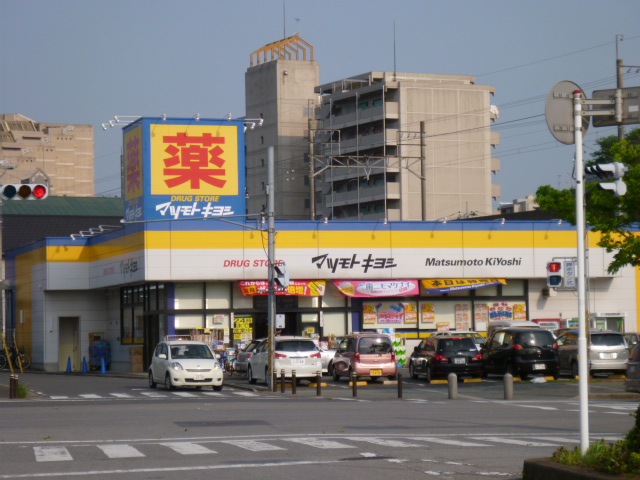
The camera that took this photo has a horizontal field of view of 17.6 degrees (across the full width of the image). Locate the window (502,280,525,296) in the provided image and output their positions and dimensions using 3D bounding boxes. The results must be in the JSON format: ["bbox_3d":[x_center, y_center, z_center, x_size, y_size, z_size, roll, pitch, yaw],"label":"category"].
[{"bbox_3d":[7.949,1.998,85.246,0.965,0.658,0.100,0,-3,-16],"label":"window"}]

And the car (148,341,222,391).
[{"bbox_3d":[-4.302,4.013,66.236,1.665,1.535,3.600,0,-3,-18],"label":"car"}]

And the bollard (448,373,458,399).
[{"bbox_3d":[3.359,3.717,52.611,0.236,0.669,0.236,-1,-3,0],"label":"bollard"}]

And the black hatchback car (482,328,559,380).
[{"bbox_3d":[6.583,3.801,68.300,1.700,1.600,4.000,0,-3,-12],"label":"black hatchback car"}]

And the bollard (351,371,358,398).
[{"bbox_3d":[0.925,3.813,54.500,0.115,0.660,0.115,-1,-3,0],"label":"bollard"}]

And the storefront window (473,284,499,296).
[{"bbox_3d":[6.756,2.033,83.766,0.951,0.506,0.100,0,-3,-16],"label":"storefront window"}]

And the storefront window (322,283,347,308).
[{"bbox_3d":[0.572,2.229,83.490,1.006,1.027,0.100,0,-3,-16],"label":"storefront window"}]

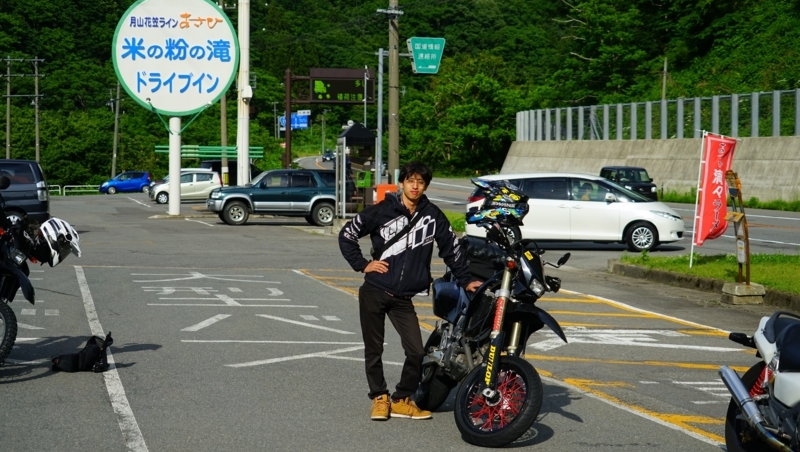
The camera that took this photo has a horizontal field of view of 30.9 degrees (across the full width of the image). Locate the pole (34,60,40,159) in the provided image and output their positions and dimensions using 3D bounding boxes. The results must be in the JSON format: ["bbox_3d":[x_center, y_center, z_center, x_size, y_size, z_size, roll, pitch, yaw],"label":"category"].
[{"bbox_3d":[-28.843,-8.118,115.000,0.300,10.700,0.300,-1,2,0],"label":"pole"}]

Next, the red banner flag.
[{"bbox_3d":[5.107,-0.594,23.500,0.620,1.800,0.180,5,2,17],"label":"red banner flag"}]

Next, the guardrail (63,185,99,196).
[{"bbox_3d":[-22.233,-2.473,101.500,2.800,0.720,0.120,0,2,-14],"label":"guardrail"}]

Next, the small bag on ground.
[{"bbox_3d":[-2.667,1.057,12.094,0.490,0.300,0.260,0,2,-12],"label":"small bag on ground"}]

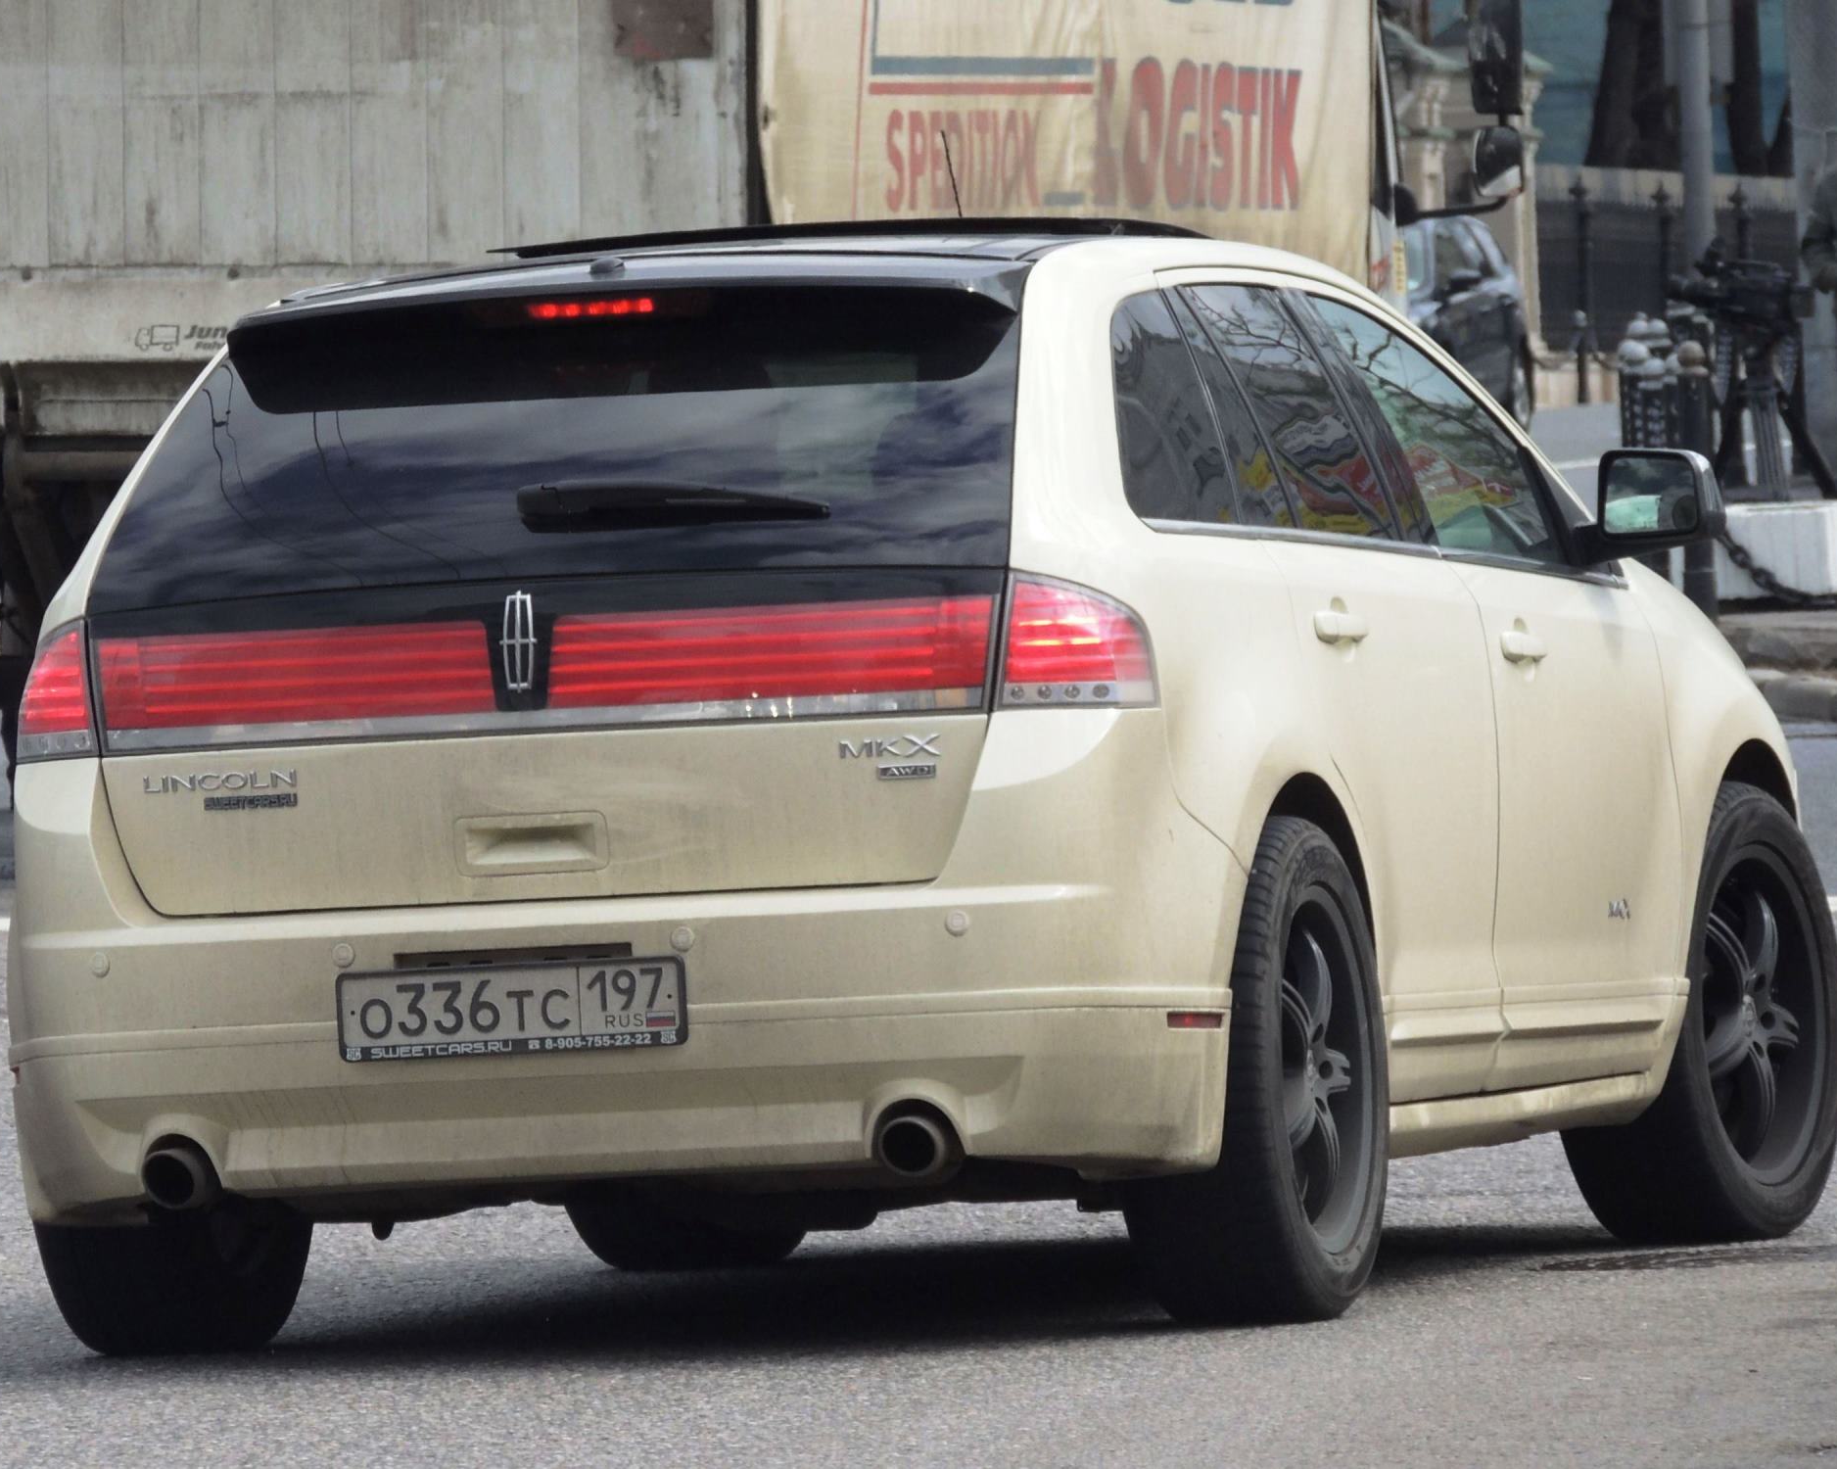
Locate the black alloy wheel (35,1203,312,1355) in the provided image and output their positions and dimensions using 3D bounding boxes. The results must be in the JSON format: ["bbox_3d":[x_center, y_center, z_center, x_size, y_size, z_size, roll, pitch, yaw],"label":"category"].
[{"bbox_3d":[-1.115,0.575,27.909,0.250,0.745,0.745,-3,0,16],"label":"black alloy wheel"}]

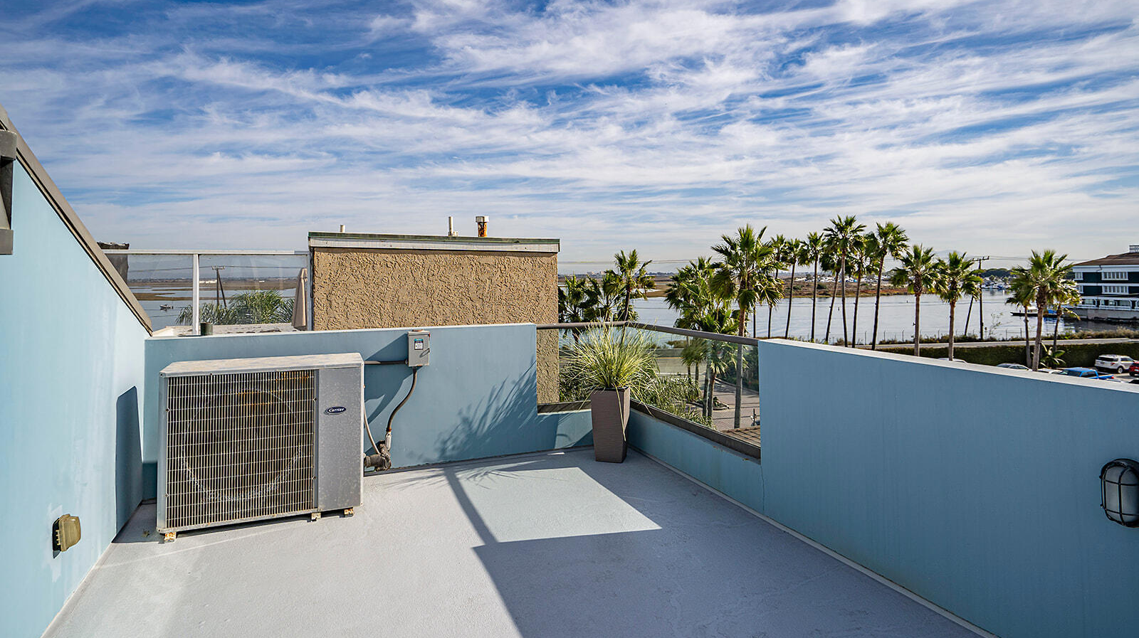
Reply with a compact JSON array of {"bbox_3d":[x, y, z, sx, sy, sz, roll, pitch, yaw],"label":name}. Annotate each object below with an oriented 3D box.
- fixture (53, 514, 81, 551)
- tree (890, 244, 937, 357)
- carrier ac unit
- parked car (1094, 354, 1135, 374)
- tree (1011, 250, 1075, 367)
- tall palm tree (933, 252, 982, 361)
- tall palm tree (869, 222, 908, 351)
[{"bbox_3d":[-2.266,0.964,2.572,0.065,0.135,0.120,-2,4,-25],"label":"fixture"},{"bbox_3d":[30.409,-0.248,50.087,4.200,12.488,4.200,2,4,31],"label":"tree"},{"bbox_3d":[-1.670,0.663,3.187,0.957,0.845,0.372,-1,4,-22],"label":"carrier ac unit"},{"bbox_3d":[54.352,4.343,56.478,4.950,1.780,1.980,-2,4,-22],"label":"parked car"},{"bbox_3d":[43.622,-0.437,52.890,4.500,11.858,4.500,3,5,39],"label":"tree"},{"bbox_3d":[34.804,-0.205,51.383,3.900,11.640,3.900,2,5,34],"label":"tall palm tree"},{"bbox_3d":[32.514,-2.348,58.494,3.500,14.991,3.500,2,4,29],"label":"tall palm tree"}]

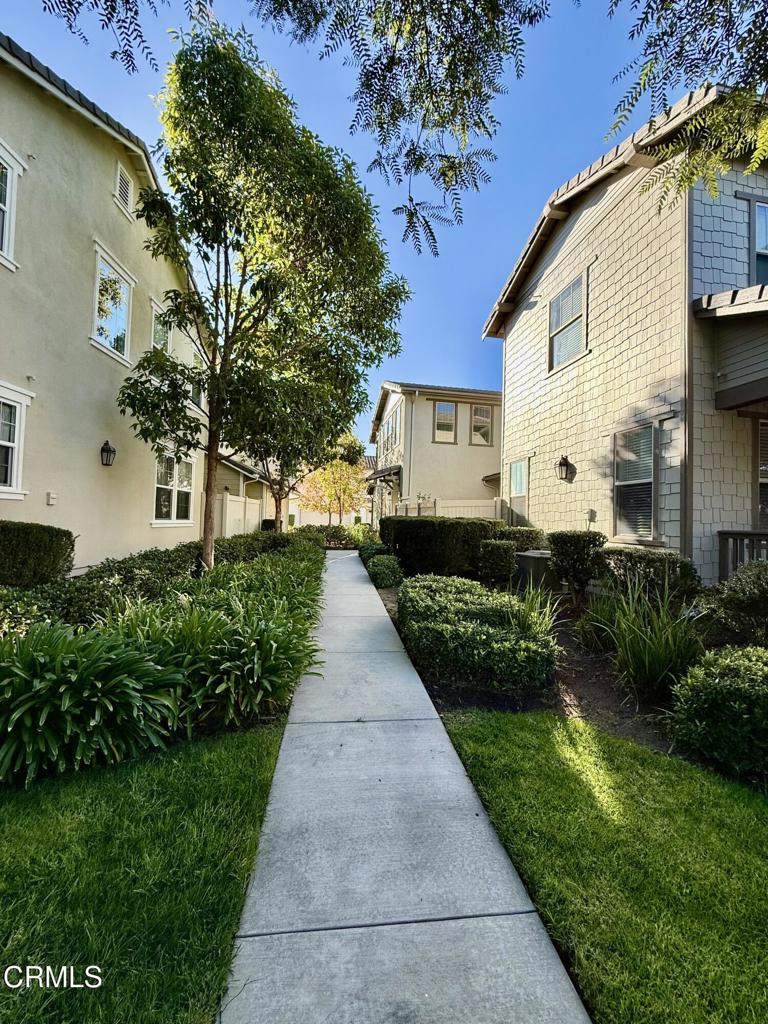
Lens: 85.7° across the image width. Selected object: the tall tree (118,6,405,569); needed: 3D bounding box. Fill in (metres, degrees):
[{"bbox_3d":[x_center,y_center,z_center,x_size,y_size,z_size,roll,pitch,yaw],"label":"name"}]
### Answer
[{"bbox_3d":[-2.110,-3.342,6.800,4.400,9.000,4.100,2,-2,-6],"label":"tall tree"}]

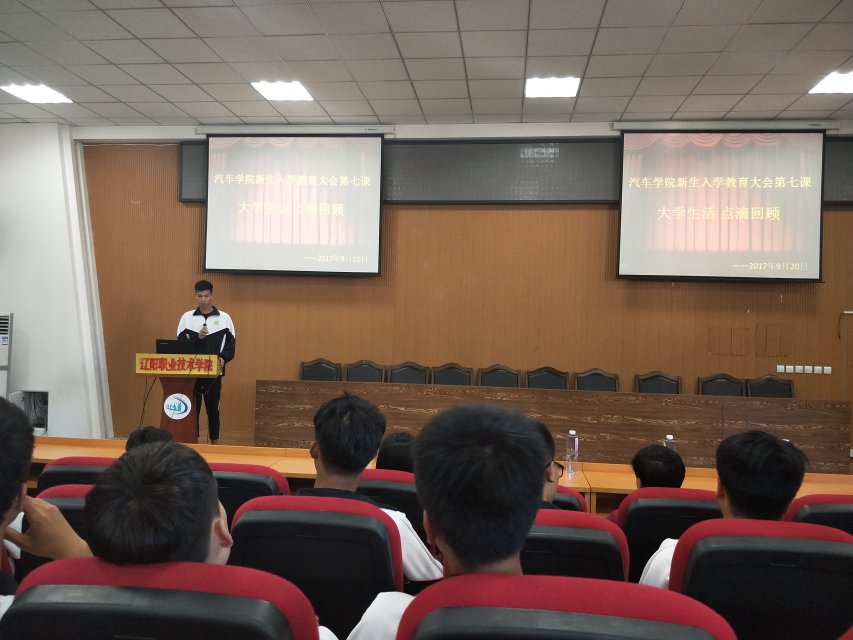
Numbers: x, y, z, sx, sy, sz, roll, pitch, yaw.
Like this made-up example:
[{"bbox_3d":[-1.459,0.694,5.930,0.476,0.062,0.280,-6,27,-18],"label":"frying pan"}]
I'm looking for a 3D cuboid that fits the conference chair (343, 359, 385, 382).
[{"bbox_3d":[-0.803,0.997,7.281,0.520,1.010,0.580,2,0,7],"label":"conference chair"}]

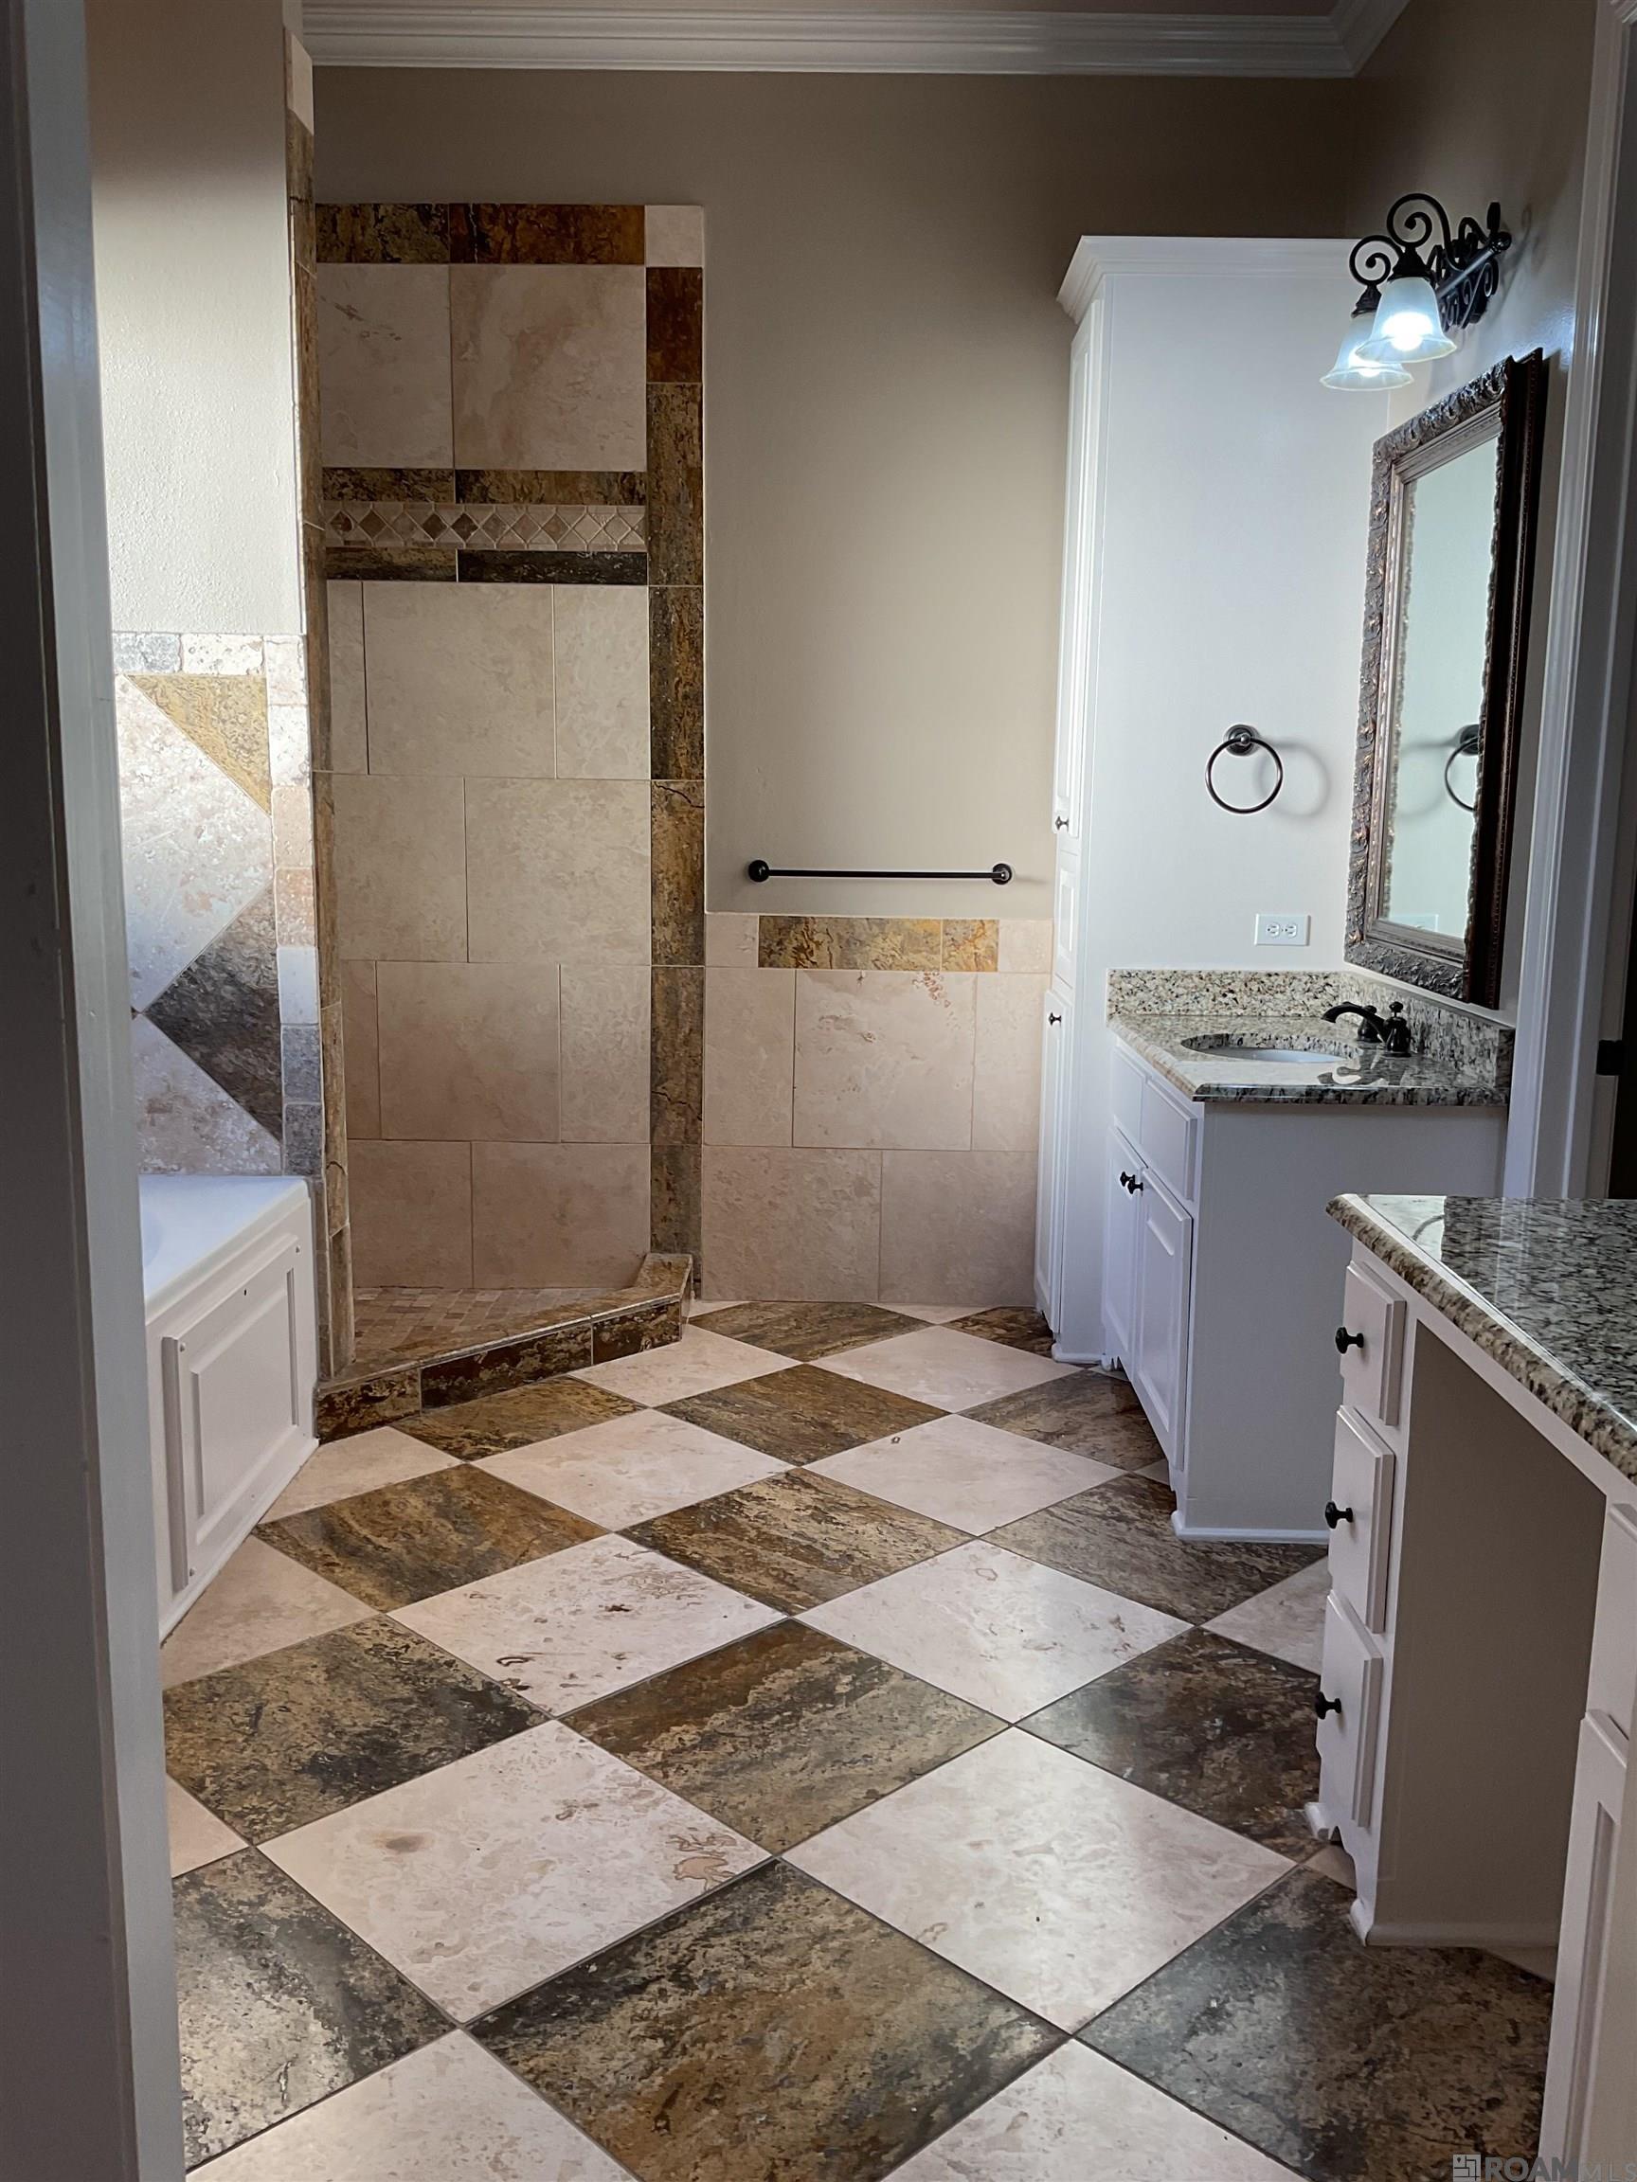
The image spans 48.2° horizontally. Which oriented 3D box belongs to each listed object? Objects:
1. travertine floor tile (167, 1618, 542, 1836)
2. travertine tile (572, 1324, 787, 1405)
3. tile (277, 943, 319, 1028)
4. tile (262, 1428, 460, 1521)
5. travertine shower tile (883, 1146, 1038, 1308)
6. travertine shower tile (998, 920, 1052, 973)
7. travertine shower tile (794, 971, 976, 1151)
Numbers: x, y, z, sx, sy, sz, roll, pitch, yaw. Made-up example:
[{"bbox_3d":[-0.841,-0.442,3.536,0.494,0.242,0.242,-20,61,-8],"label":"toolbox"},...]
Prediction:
[{"bbox_3d":[-0.699,0.897,2.609,0.457,0.012,0.457,-9,13,-44],"label":"travertine floor tile"},{"bbox_3d":[-0.353,0.627,4.199,0.457,0.013,0.457,-9,13,-44],"label":"travertine tile"},{"bbox_3d":[-1.015,-0.205,3.578,0.076,0.148,0.013,1,10,1],"label":"tile"},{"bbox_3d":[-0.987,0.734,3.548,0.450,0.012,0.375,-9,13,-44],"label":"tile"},{"bbox_3d":[0.364,0.348,4.662,0.406,0.404,0.012,1,10,1],"label":"travertine shower tile"},{"bbox_3d":[0.515,-0.359,4.540,0.130,0.133,0.012,1,10,1],"label":"travertine shower tile"},{"bbox_3d":[0.166,-0.079,4.591,0.455,0.455,0.013,1,10,1],"label":"travertine shower tile"}]

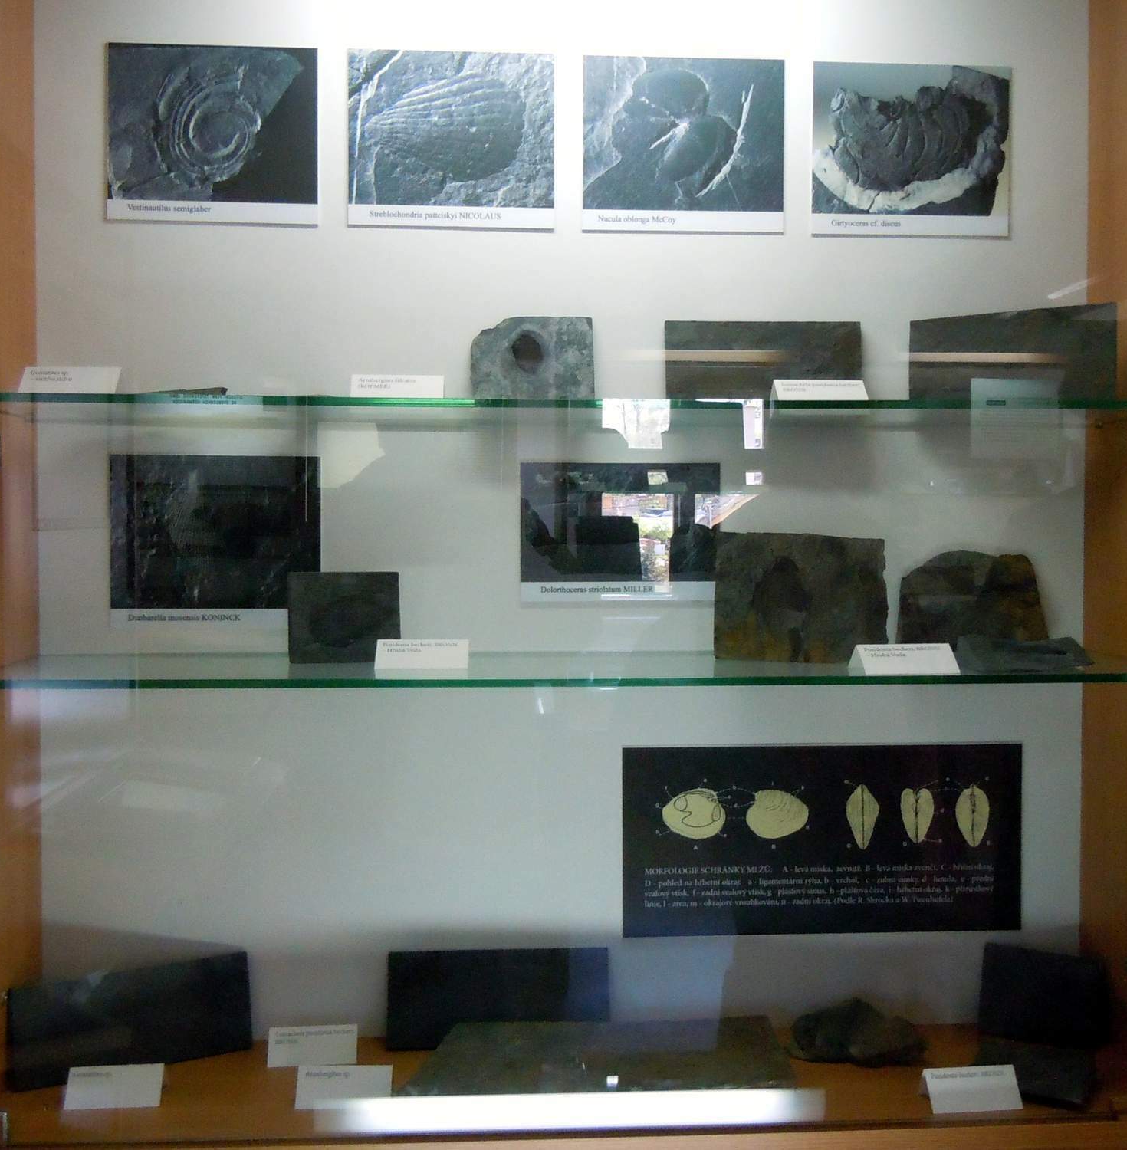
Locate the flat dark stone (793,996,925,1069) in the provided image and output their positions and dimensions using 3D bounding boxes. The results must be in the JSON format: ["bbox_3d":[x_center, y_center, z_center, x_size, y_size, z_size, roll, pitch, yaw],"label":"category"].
[{"bbox_3d":[0.299,0.456,1.356,0.129,0.053,0.085,0,1,-4],"label":"flat dark stone"}]

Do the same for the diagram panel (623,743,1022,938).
[{"bbox_3d":[0.241,0.244,1.233,0.374,0.176,0.010,0,1,-4],"label":"diagram panel"}]

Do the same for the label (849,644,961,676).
[{"bbox_3d":[0.307,0.074,1.198,0.084,0.025,0.059,0,1,-4],"label":"label"}]

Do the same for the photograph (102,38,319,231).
[{"bbox_3d":[-0.353,-0.445,1.346,0.210,0.177,0.004,0,1,-4],"label":"photograph"}]

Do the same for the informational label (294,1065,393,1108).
[{"bbox_3d":[-0.202,0.471,1.238,0.087,0.029,0.050,0,1,-4],"label":"informational label"}]

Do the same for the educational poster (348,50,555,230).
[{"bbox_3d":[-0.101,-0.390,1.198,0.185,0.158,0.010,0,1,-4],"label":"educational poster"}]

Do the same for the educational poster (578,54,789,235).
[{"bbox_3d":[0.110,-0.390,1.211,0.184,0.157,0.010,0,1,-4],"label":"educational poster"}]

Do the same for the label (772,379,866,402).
[{"bbox_3d":[0.236,-0.168,1.230,0.083,0.025,0.057,0,1,-4],"label":"label"}]

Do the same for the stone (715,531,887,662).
[{"bbox_3d":[0.237,0.024,1.327,0.167,0.129,0.023,0,-12,12],"label":"stone"}]

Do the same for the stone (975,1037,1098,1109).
[{"bbox_3d":[0.448,0.479,1.280,0.107,0.012,0.128,1,2,24],"label":"stone"}]

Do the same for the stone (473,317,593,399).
[{"bbox_3d":[-0.027,-0.183,1.174,0.107,0.085,0.026,0,-12,-4],"label":"stone"}]

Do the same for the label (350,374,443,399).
[{"bbox_3d":[-0.137,-0.152,1.097,0.075,0.027,0.035,0,1,-4],"label":"label"}]

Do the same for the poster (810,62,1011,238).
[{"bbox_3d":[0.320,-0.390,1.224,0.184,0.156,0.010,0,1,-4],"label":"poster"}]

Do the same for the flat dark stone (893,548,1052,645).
[{"bbox_3d":[0.418,0.031,1.368,0.151,0.114,0.021,0,-15,2],"label":"flat dark stone"}]

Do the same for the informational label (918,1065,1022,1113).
[{"bbox_3d":[0.329,0.413,1.075,0.075,0.027,0.035,0,1,-9],"label":"informational label"}]

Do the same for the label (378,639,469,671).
[{"bbox_3d":[-0.115,0.065,1.098,0.075,0.027,0.035,0,1,-4],"label":"label"}]

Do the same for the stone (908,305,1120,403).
[{"bbox_3d":[0.455,-0.211,1.347,0.197,0.111,0.020,1,-7,20],"label":"stone"}]

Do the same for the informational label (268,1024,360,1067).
[{"bbox_3d":[-0.251,0.469,1.334,0.087,0.029,0.050,0,1,-4],"label":"informational label"}]

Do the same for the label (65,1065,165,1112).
[{"bbox_3d":[-0.363,0.413,1.081,0.075,0.027,0.035,0,1,-5],"label":"label"}]

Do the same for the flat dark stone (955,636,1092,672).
[{"bbox_3d":[0.388,0.065,1.129,0.110,0.023,0.078,0,1,-4],"label":"flat dark stone"}]

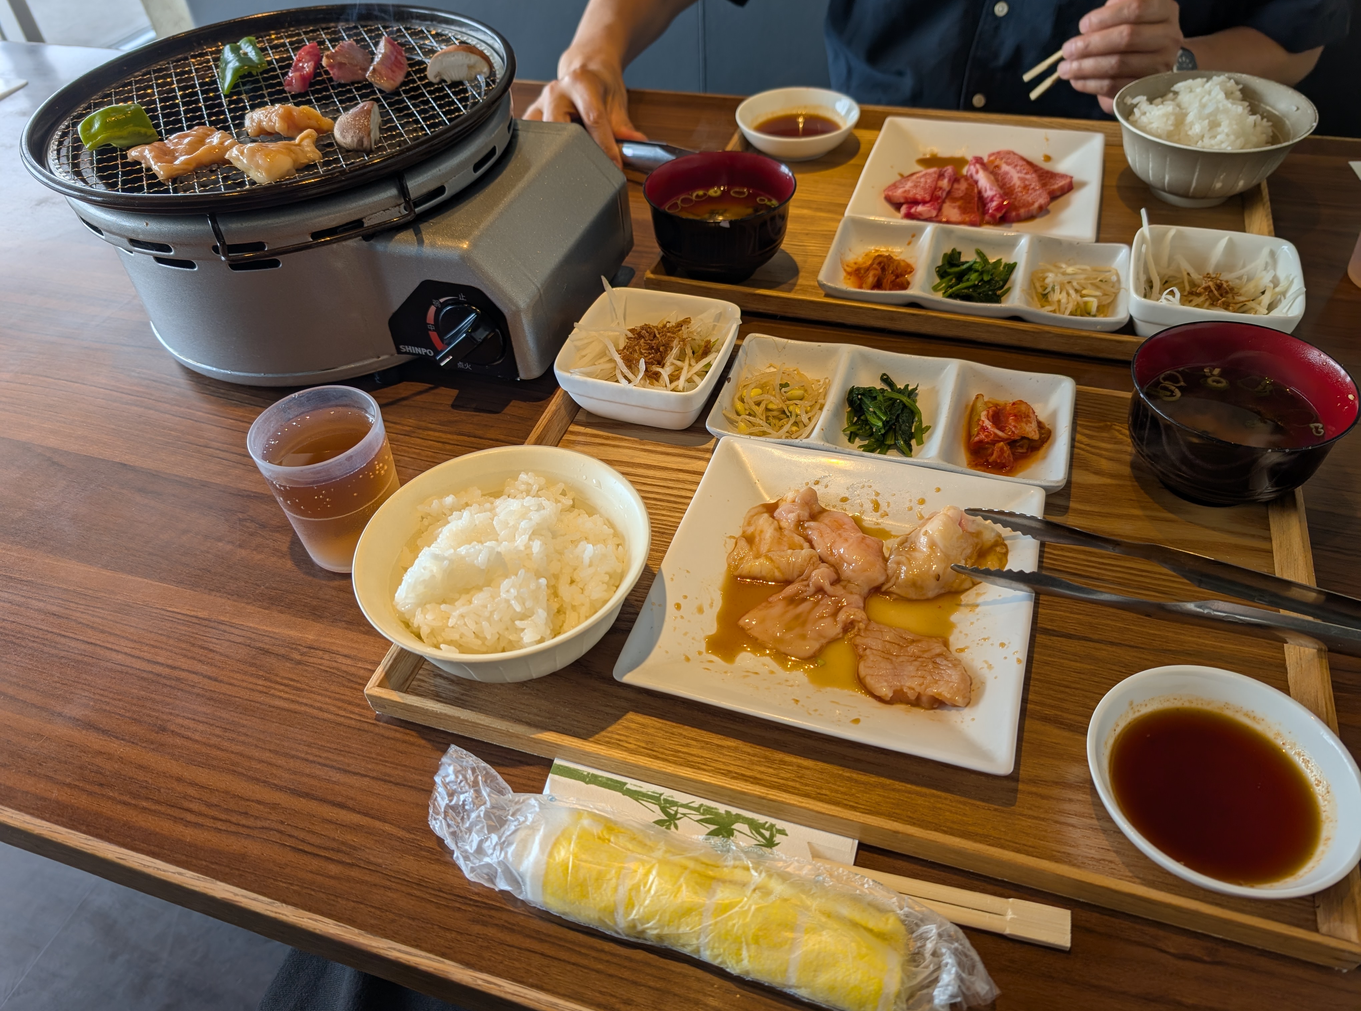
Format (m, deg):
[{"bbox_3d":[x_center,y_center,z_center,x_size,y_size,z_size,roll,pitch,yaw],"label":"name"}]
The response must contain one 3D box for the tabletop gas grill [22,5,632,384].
[{"bbox_3d":[-0.258,-0.245,0.733,0.402,0.163,0.346,12,48,16],"label":"tabletop gas grill"}]

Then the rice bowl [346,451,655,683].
[{"bbox_3d":[-0.084,0.042,0.491,0.144,0.068,0.144,-3,46,3],"label":"rice bowl"}]

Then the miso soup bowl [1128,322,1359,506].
[{"bbox_3d":[0.308,-0.044,0.537,0.111,0.067,0.111,10,48,15],"label":"miso soup bowl"}]

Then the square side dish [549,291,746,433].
[{"bbox_3d":[-0.017,-0.096,0.639,0.102,0.041,0.102,10,48,15],"label":"square side dish"}]

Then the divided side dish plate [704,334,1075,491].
[{"bbox_3d":[0.131,-0.055,0.594,0.211,0.026,0.100,11,48,16],"label":"divided side dish plate"}]

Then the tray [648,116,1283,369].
[{"bbox_3d":[0.235,-0.241,0.778,0.450,0.019,0.330,11,48,16],"label":"tray"}]

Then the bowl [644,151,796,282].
[{"bbox_3d":[0.033,-0.214,0.728,0.111,0.070,0.111,-3,46,3],"label":"bowl"}]

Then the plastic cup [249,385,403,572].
[{"bbox_3d":[-0.200,-0.014,0.557,0.072,0.087,0.072,-3,46,3],"label":"plastic cup"}]

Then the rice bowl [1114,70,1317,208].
[{"bbox_3d":[0.416,-0.287,0.759,0.144,0.070,0.144,10,48,15],"label":"rice bowl"}]

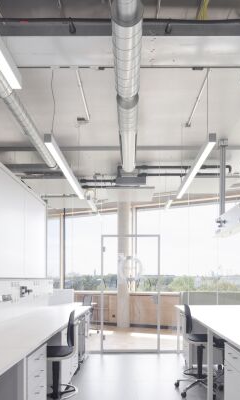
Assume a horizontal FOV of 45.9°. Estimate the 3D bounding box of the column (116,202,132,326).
[{"bbox_3d":[0.105,1.740,7.800,0.370,3.500,0.370,0,0,0],"label":"column"}]

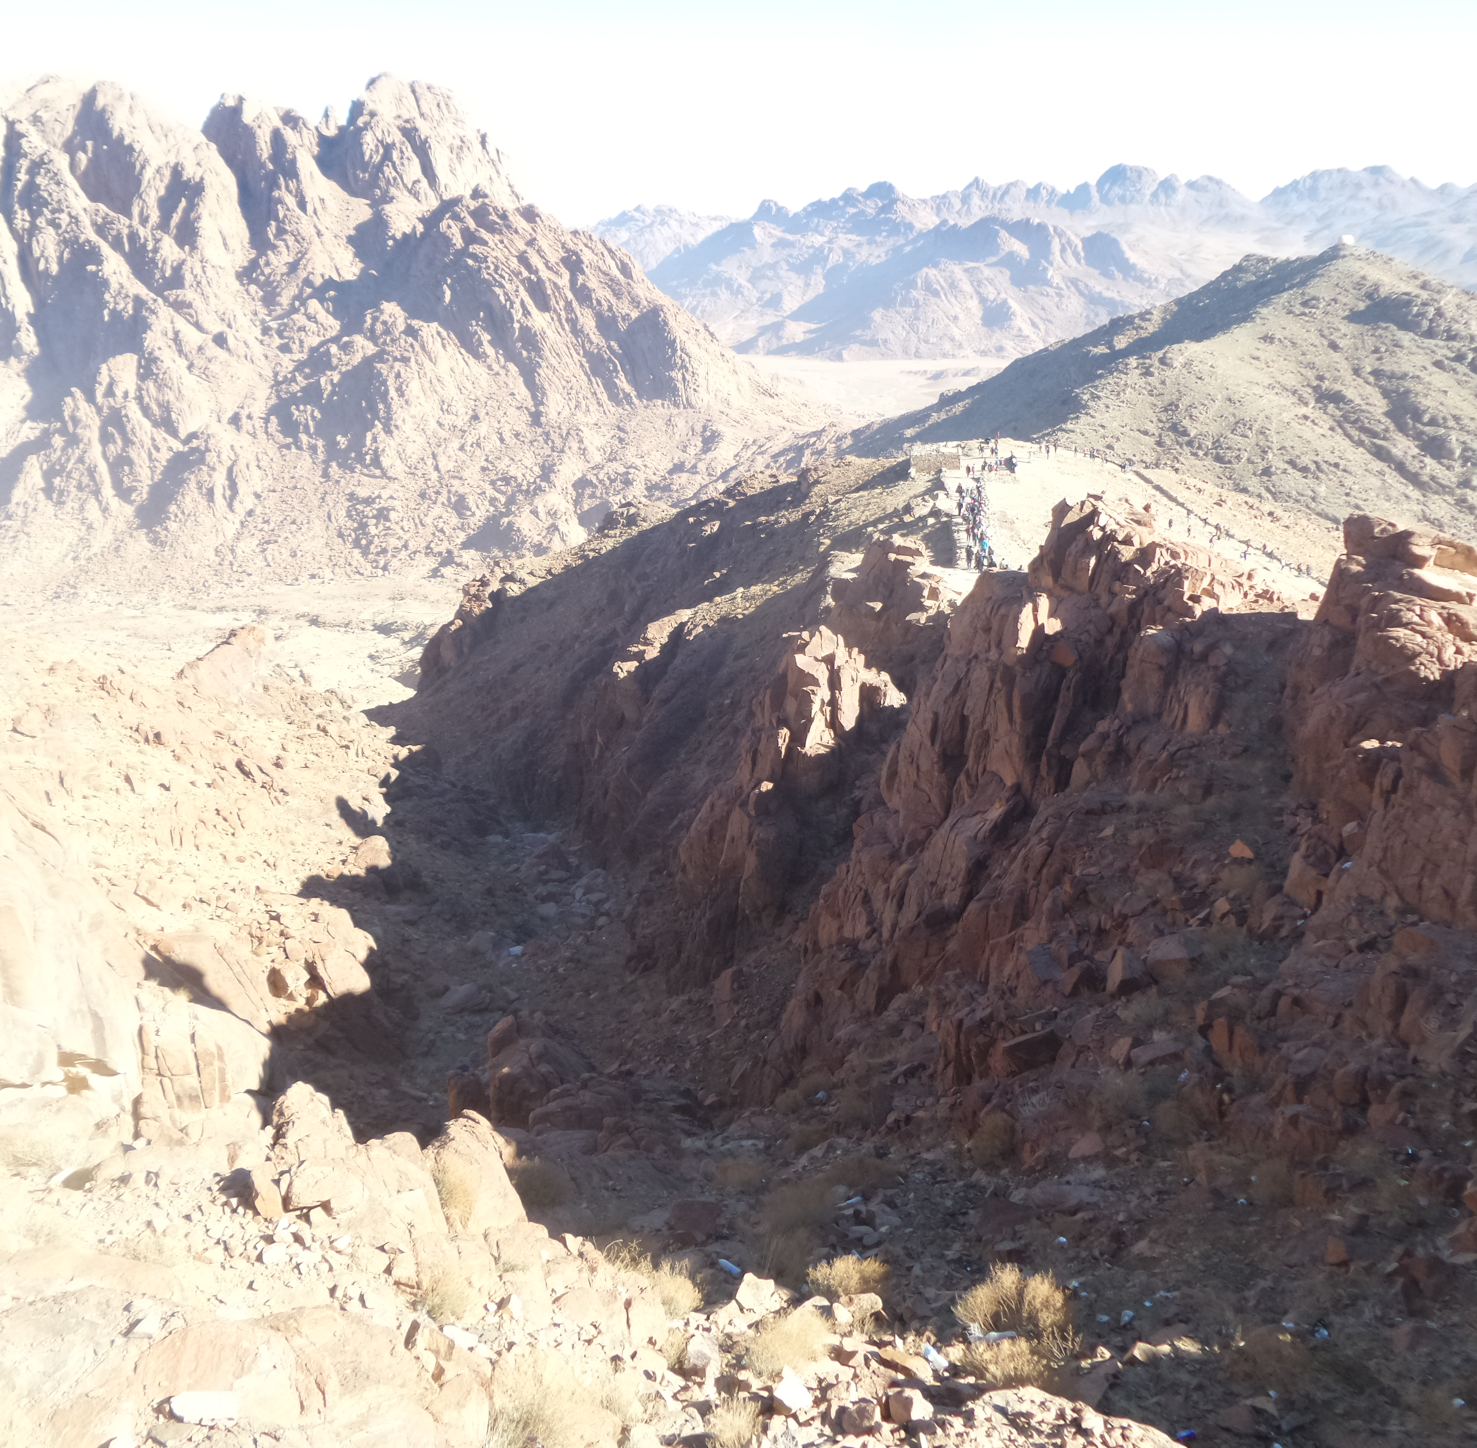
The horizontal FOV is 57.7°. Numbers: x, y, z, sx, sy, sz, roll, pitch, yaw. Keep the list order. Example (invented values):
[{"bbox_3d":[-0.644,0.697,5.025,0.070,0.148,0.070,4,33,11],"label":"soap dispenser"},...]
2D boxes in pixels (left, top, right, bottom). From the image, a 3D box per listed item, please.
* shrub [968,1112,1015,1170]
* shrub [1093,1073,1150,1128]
[{"bbox_3d":[2.707,4.447,14.300,0.500,0.560,0.500,0,23,0],"label":"shrub"},{"bbox_3d":[4.227,4.169,14.800,0.620,0.550,0.580,0,23,0],"label":"shrub"}]

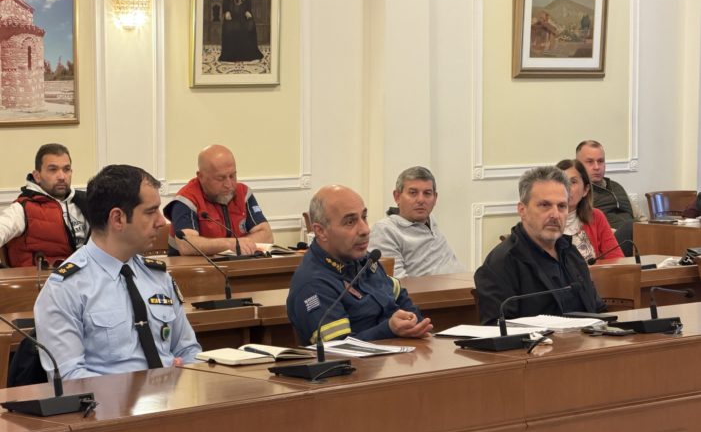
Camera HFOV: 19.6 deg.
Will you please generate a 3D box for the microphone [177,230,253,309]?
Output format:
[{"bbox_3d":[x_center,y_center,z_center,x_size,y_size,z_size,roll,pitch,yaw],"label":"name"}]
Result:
[{"bbox_3d":[-0.498,0.182,7.090,0.150,0.245,0.311,-4,6,-40],"label":"microphone"}]

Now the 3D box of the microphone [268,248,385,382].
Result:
[{"bbox_3d":[-0.053,0.266,5.597,0.182,0.332,0.303,5,7,45],"label":"microphone"}]

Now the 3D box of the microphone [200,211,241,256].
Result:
[{"bbox_3d":[-0.538,0.085,8.567,0.150,0.186,0.287,-4,6,-40],"label":"microphone"}]

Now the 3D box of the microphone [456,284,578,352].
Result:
[{"bbox_3d":[0.526,0.292,6.152,0.377,0.185,0.170,-4,6,-40],"label":"microphone"}]

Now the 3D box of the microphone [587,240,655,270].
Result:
[{"bbox_3d":[1.093,0.154,8.288,0.150,0.116,0.311,-4,6,-40],"label":"microphone"}]

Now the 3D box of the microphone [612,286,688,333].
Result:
[{"bbox_3d":[0.968,0.285,6.543,0.211,0.130,0.368,3,6,30],"label":"microphone"}]

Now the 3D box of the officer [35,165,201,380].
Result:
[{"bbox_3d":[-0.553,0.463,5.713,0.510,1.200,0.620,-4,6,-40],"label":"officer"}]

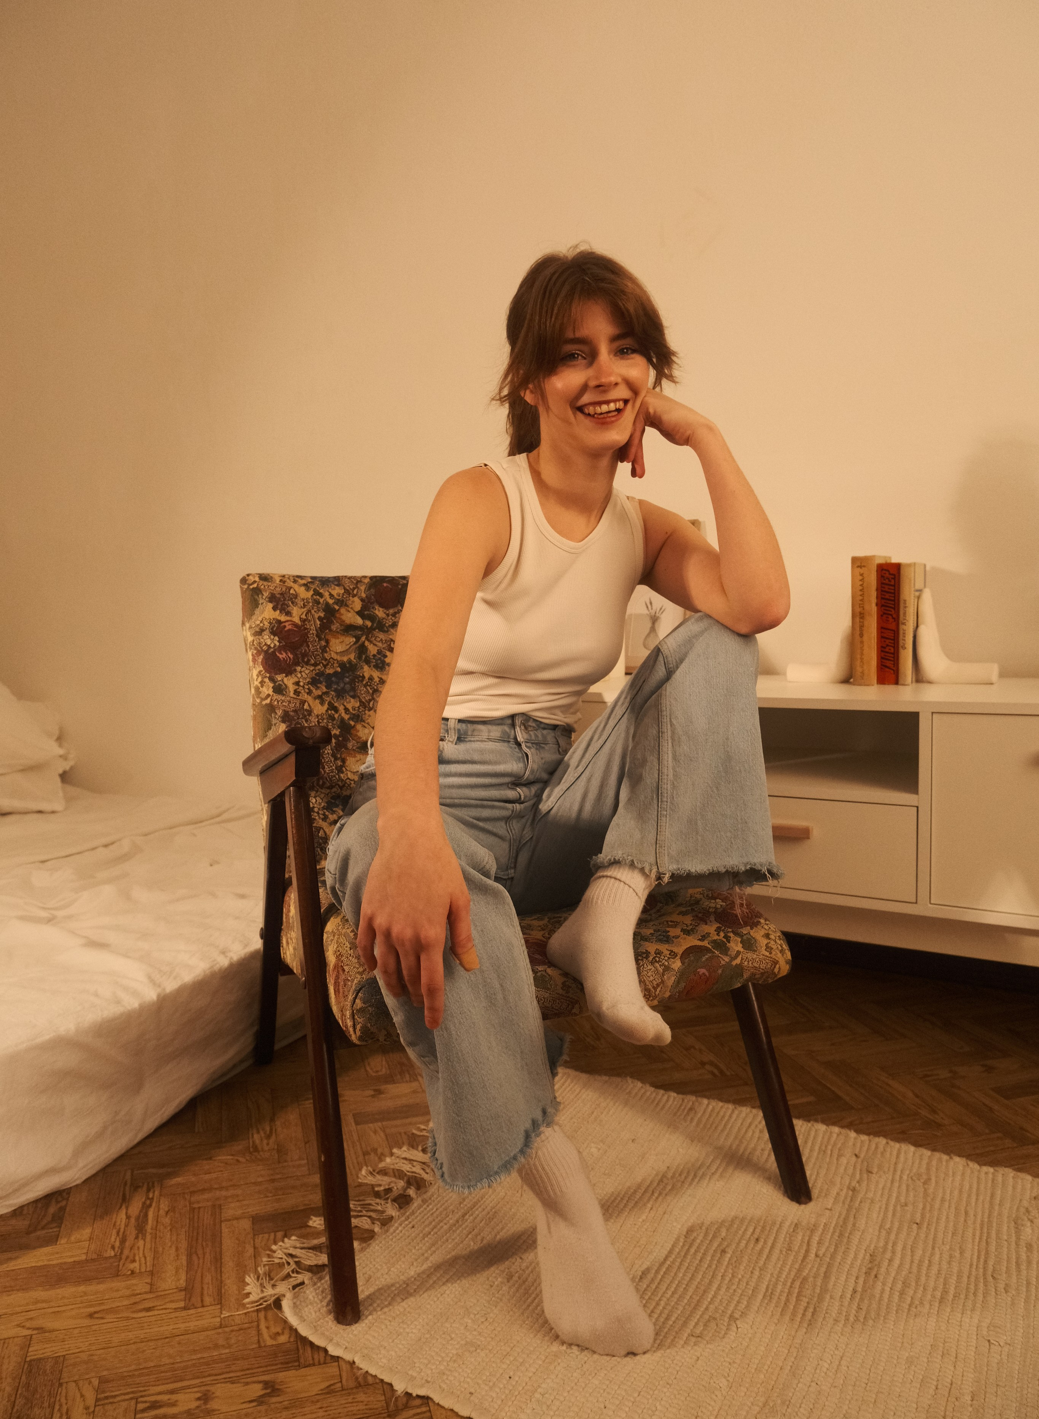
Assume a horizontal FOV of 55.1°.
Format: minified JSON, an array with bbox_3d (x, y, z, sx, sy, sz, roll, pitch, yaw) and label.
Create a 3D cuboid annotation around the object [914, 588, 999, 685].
[{"bbox_3d":[0.732,-0.121,1.660,0.120,0.161,0.072,2,7,33],"label":"object"}]

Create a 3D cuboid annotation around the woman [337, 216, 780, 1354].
[{"bbox_3d":[-0.008,0.029,1.198,0.465,1.155,0.610,-4,6,-22],"label":"woman"}]

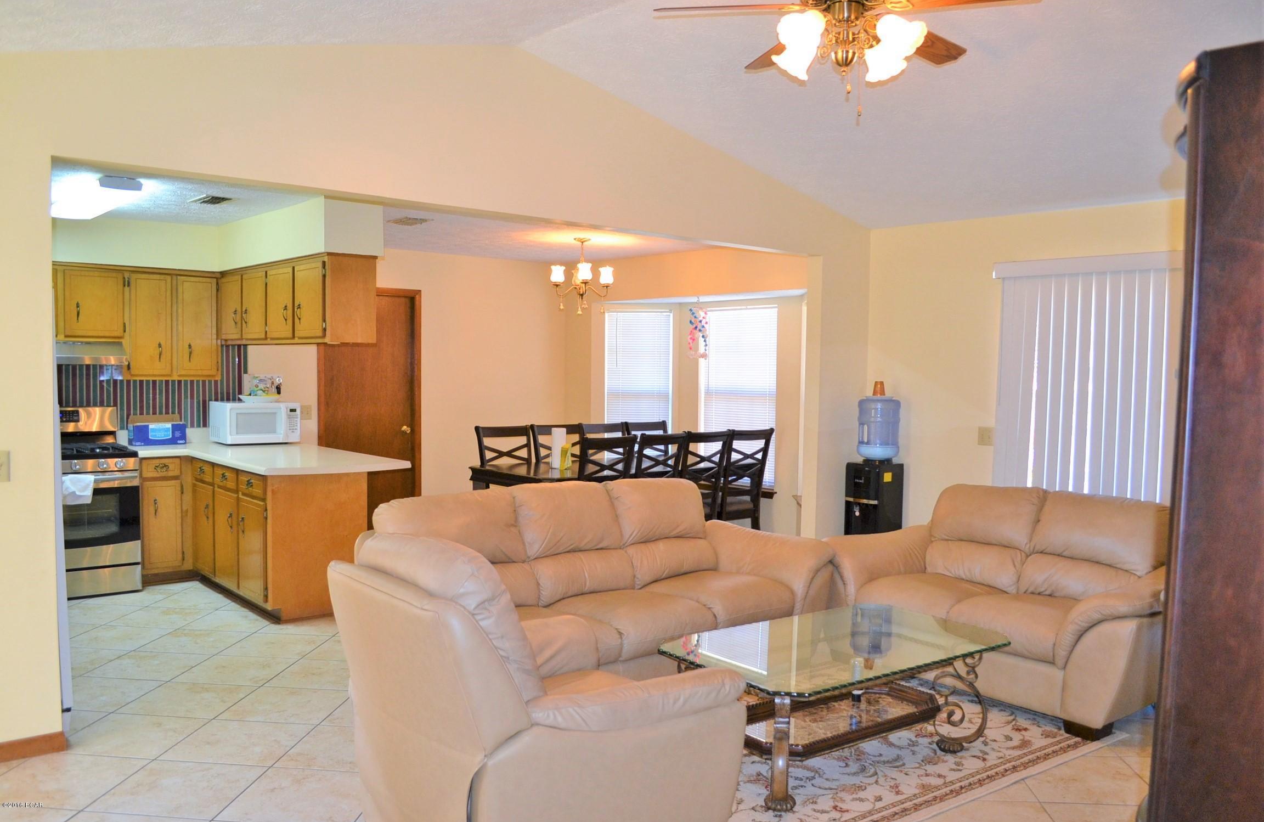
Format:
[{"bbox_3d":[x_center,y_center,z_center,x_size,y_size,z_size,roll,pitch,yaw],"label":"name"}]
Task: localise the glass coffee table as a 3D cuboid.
[{"bbox_3d":[0.819,1.124,3.684,1.300,0.456,0.753,-1,4,-36],"label":"glass coffee table"}]

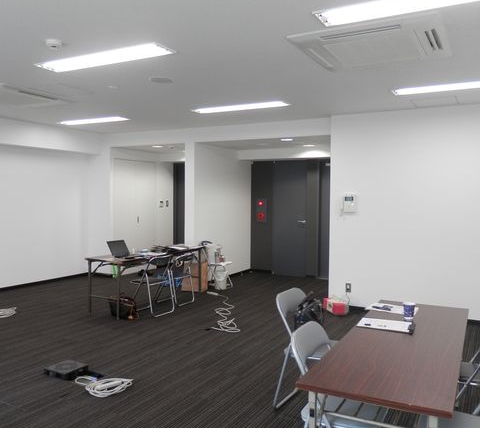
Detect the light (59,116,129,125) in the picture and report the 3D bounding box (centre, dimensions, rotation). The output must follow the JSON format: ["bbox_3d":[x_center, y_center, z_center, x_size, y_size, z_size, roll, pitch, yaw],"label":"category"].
[{"bbox_3d":[-2.141,-1.347,6.732,1.240,0.050,0.235,2,3,28],"label":"light"}]

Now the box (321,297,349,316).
[{"bbox_3d":[1.226,1.172,5.893,0.200,0.150,0.310,0,3,-14],"label":"box"}]

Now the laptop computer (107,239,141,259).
[{"bbox_3d":[-1.426,0.437,5.676,0.280,0.200,0.285,2,3,37],"label":"laptop computer"}]

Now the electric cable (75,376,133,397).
[{"bbox_3d":[-1.050,1.306,3.540,0.410,0.060,0.300,0,3,-3],"label":"electric cable"}]

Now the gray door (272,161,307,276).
[{"bbox_3d":[0.915,0.078,8.488,0.680,2.100,0.060,2,3,28],"label":"gray door"}]

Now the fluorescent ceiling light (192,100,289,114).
[{"bbox_3d":[-0.020,-1.281,5.579,1.240,0.050,0.235,2,3,28],"label":"fluorescent ceiling light"}]

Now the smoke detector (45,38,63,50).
[{"bbox_3d":[-1.278,-1.157,3.174,0.105,0.050,0.105,2,3,28],"label":"smoke detector"}]

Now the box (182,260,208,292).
[{"bbox_3d":[-0.672,0.944,7.102,0.340,0.470,0.230,2,3,28],"label":"box"}]

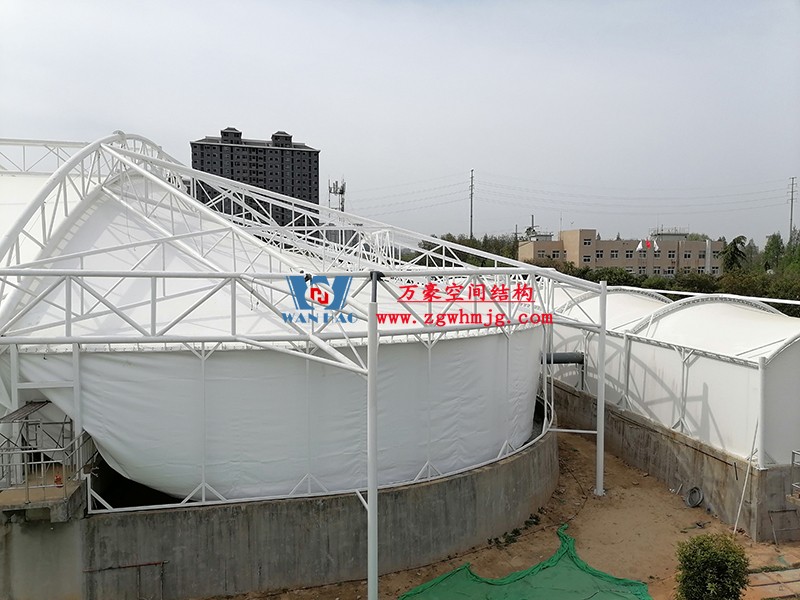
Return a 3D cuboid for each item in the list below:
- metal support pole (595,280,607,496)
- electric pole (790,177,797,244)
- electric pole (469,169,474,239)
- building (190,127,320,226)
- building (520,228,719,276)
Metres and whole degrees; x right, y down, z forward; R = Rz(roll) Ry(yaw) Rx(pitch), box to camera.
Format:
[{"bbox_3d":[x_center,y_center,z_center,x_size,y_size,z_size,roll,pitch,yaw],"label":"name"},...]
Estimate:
[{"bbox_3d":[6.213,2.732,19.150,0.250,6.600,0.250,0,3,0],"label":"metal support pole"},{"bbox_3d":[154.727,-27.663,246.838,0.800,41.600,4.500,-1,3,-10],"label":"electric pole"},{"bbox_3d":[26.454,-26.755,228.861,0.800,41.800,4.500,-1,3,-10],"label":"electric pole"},{"bbox_3d":[-60.171,-38.947,260.714,51.000,62.600,16.000,-1,3,-21],"label":"building"},{"bbox_3d":[50.284,-8.139,140.637,43.800,14.300,16.100,-1,3,-15],"label":"building"}]

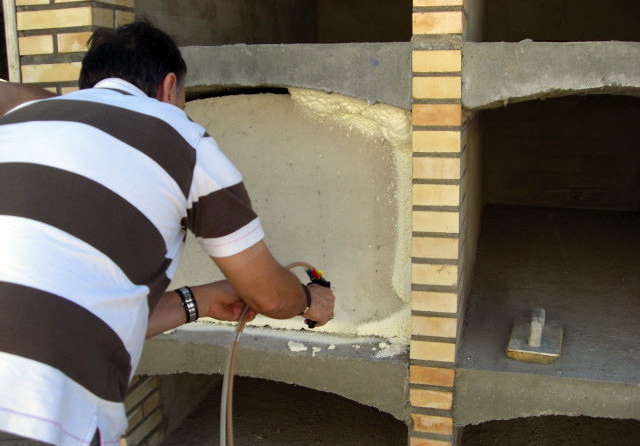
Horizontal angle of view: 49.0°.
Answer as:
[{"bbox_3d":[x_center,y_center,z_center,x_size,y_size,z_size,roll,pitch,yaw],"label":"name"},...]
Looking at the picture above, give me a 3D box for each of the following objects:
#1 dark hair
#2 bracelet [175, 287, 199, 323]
[{"bbox_3d":[-0.350,-0.295,1.310,0.172,0.160,0.198,7,-6,31],"label":"dark hair"},{"bbox_3d":[-0.257,0.157,1.340,0.021,0.067,0.058,-16,0,-18],"label":"bracelet"}]

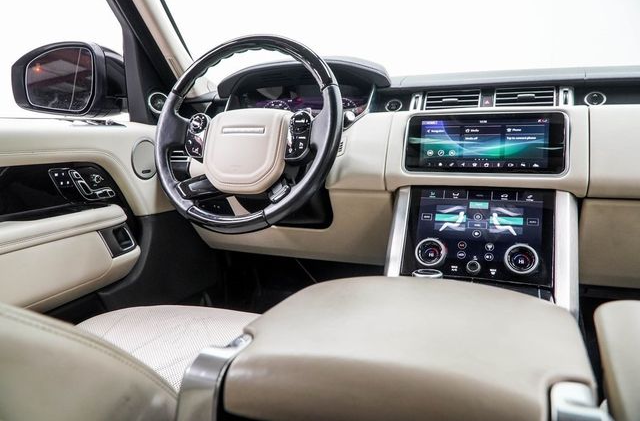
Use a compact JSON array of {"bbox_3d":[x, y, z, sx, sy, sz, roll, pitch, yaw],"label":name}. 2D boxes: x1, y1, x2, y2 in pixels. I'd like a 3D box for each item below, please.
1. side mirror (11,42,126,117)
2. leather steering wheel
[{"bbox_3d":[-0.601,-0.328,1.229,0.260,0.180,0.170,1,9,9],"label":"side mirror"},{"bbox_3d":[-0.131,-0.142,0.904,0.382,0.382,0.100,2,-11,20],"label":"leather steering wheel"}]

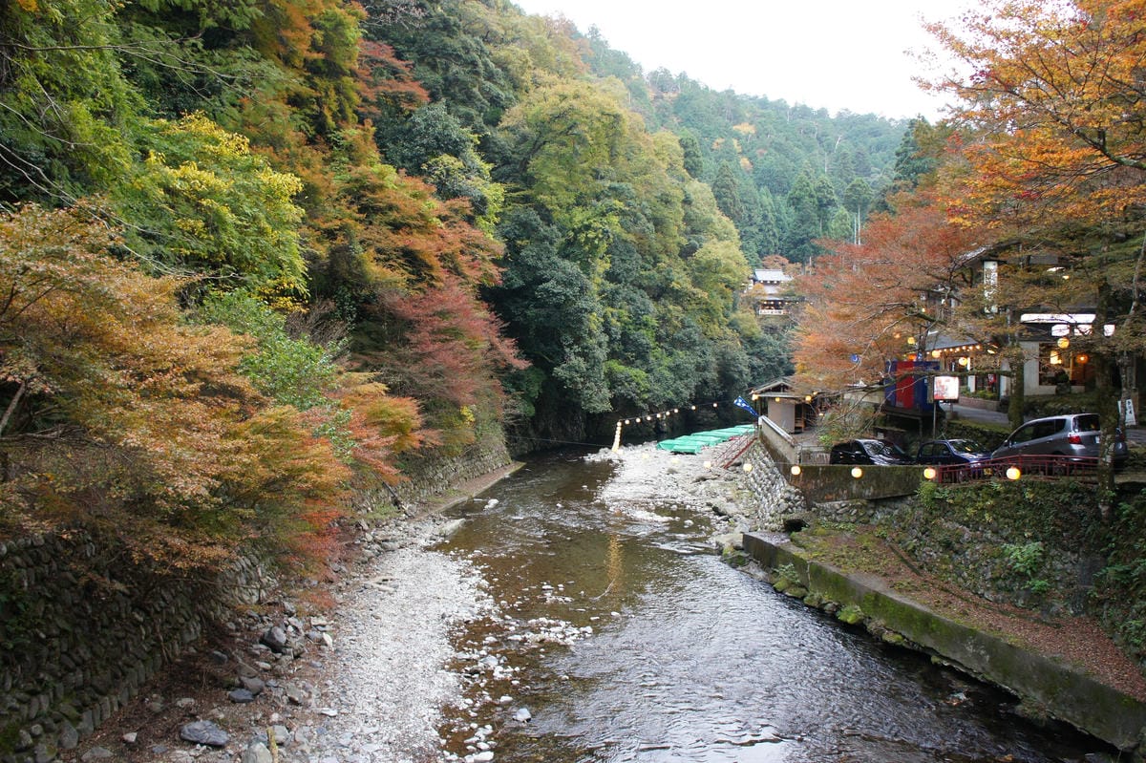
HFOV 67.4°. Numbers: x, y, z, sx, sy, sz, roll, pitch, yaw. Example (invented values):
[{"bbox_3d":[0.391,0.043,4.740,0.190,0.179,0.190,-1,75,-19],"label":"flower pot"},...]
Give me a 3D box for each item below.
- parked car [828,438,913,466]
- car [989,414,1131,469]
[{"bbox_3d":[11.200,2.850,31.800,1.710,1.440,4.450,0,-1,-8],"label":"parked car"},{"bbox_3d":[13.450,1.870,23.970,1.675,1.520,3.830,0,-8,-8],"label":"car"}]

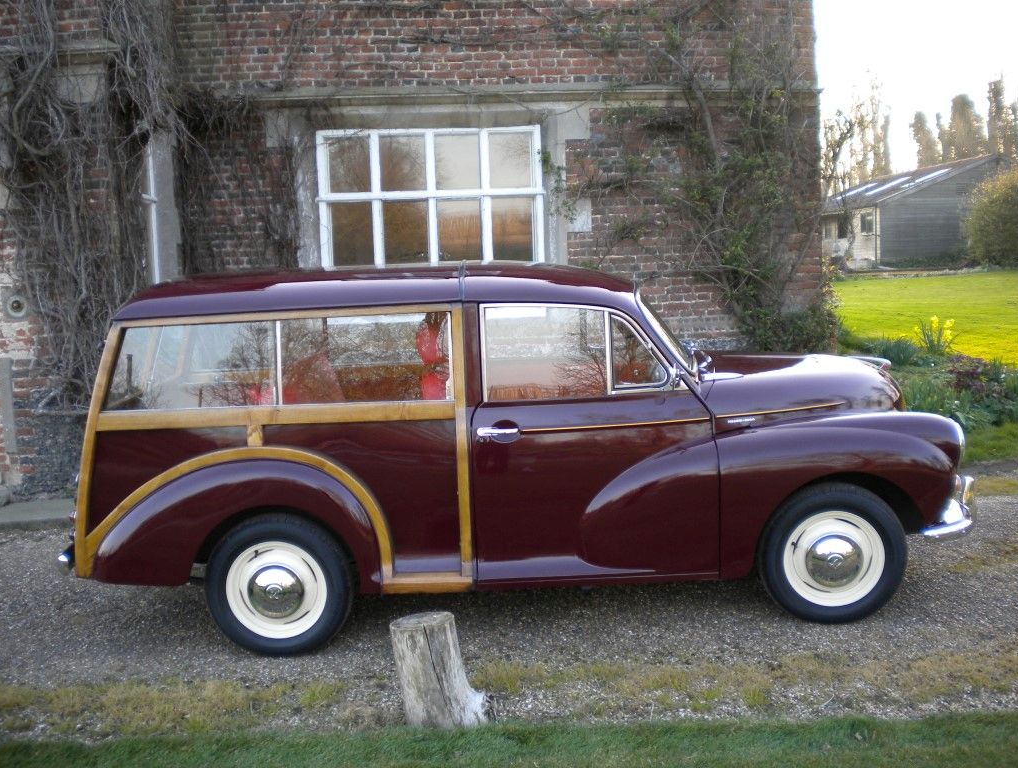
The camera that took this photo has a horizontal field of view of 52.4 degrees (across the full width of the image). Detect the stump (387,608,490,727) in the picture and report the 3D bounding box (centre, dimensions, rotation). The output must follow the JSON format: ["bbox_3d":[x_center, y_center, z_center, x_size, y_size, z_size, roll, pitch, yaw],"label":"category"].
[{"bbox_3d":[-0.239,0.965,3.489,0.310,0.360,0.270,-2,9,-1],"label":"stump"}]

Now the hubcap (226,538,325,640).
[{"bbox_3d":[-0.904,0.802,4.027,0.392,0.392,0.080,-2,9,-1],"label":"hubcap"}]

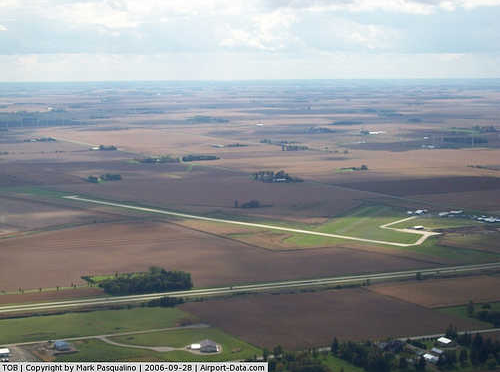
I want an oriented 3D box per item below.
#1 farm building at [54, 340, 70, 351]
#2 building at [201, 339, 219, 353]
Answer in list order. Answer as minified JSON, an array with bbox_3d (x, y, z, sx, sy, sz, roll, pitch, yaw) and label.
[{"bbox_3d":[-254.960,218.500,1707.940,18.000,7.500,22.000,-1,5,-10],"label":"farm building"},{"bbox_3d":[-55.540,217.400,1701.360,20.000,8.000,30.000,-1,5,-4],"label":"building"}]

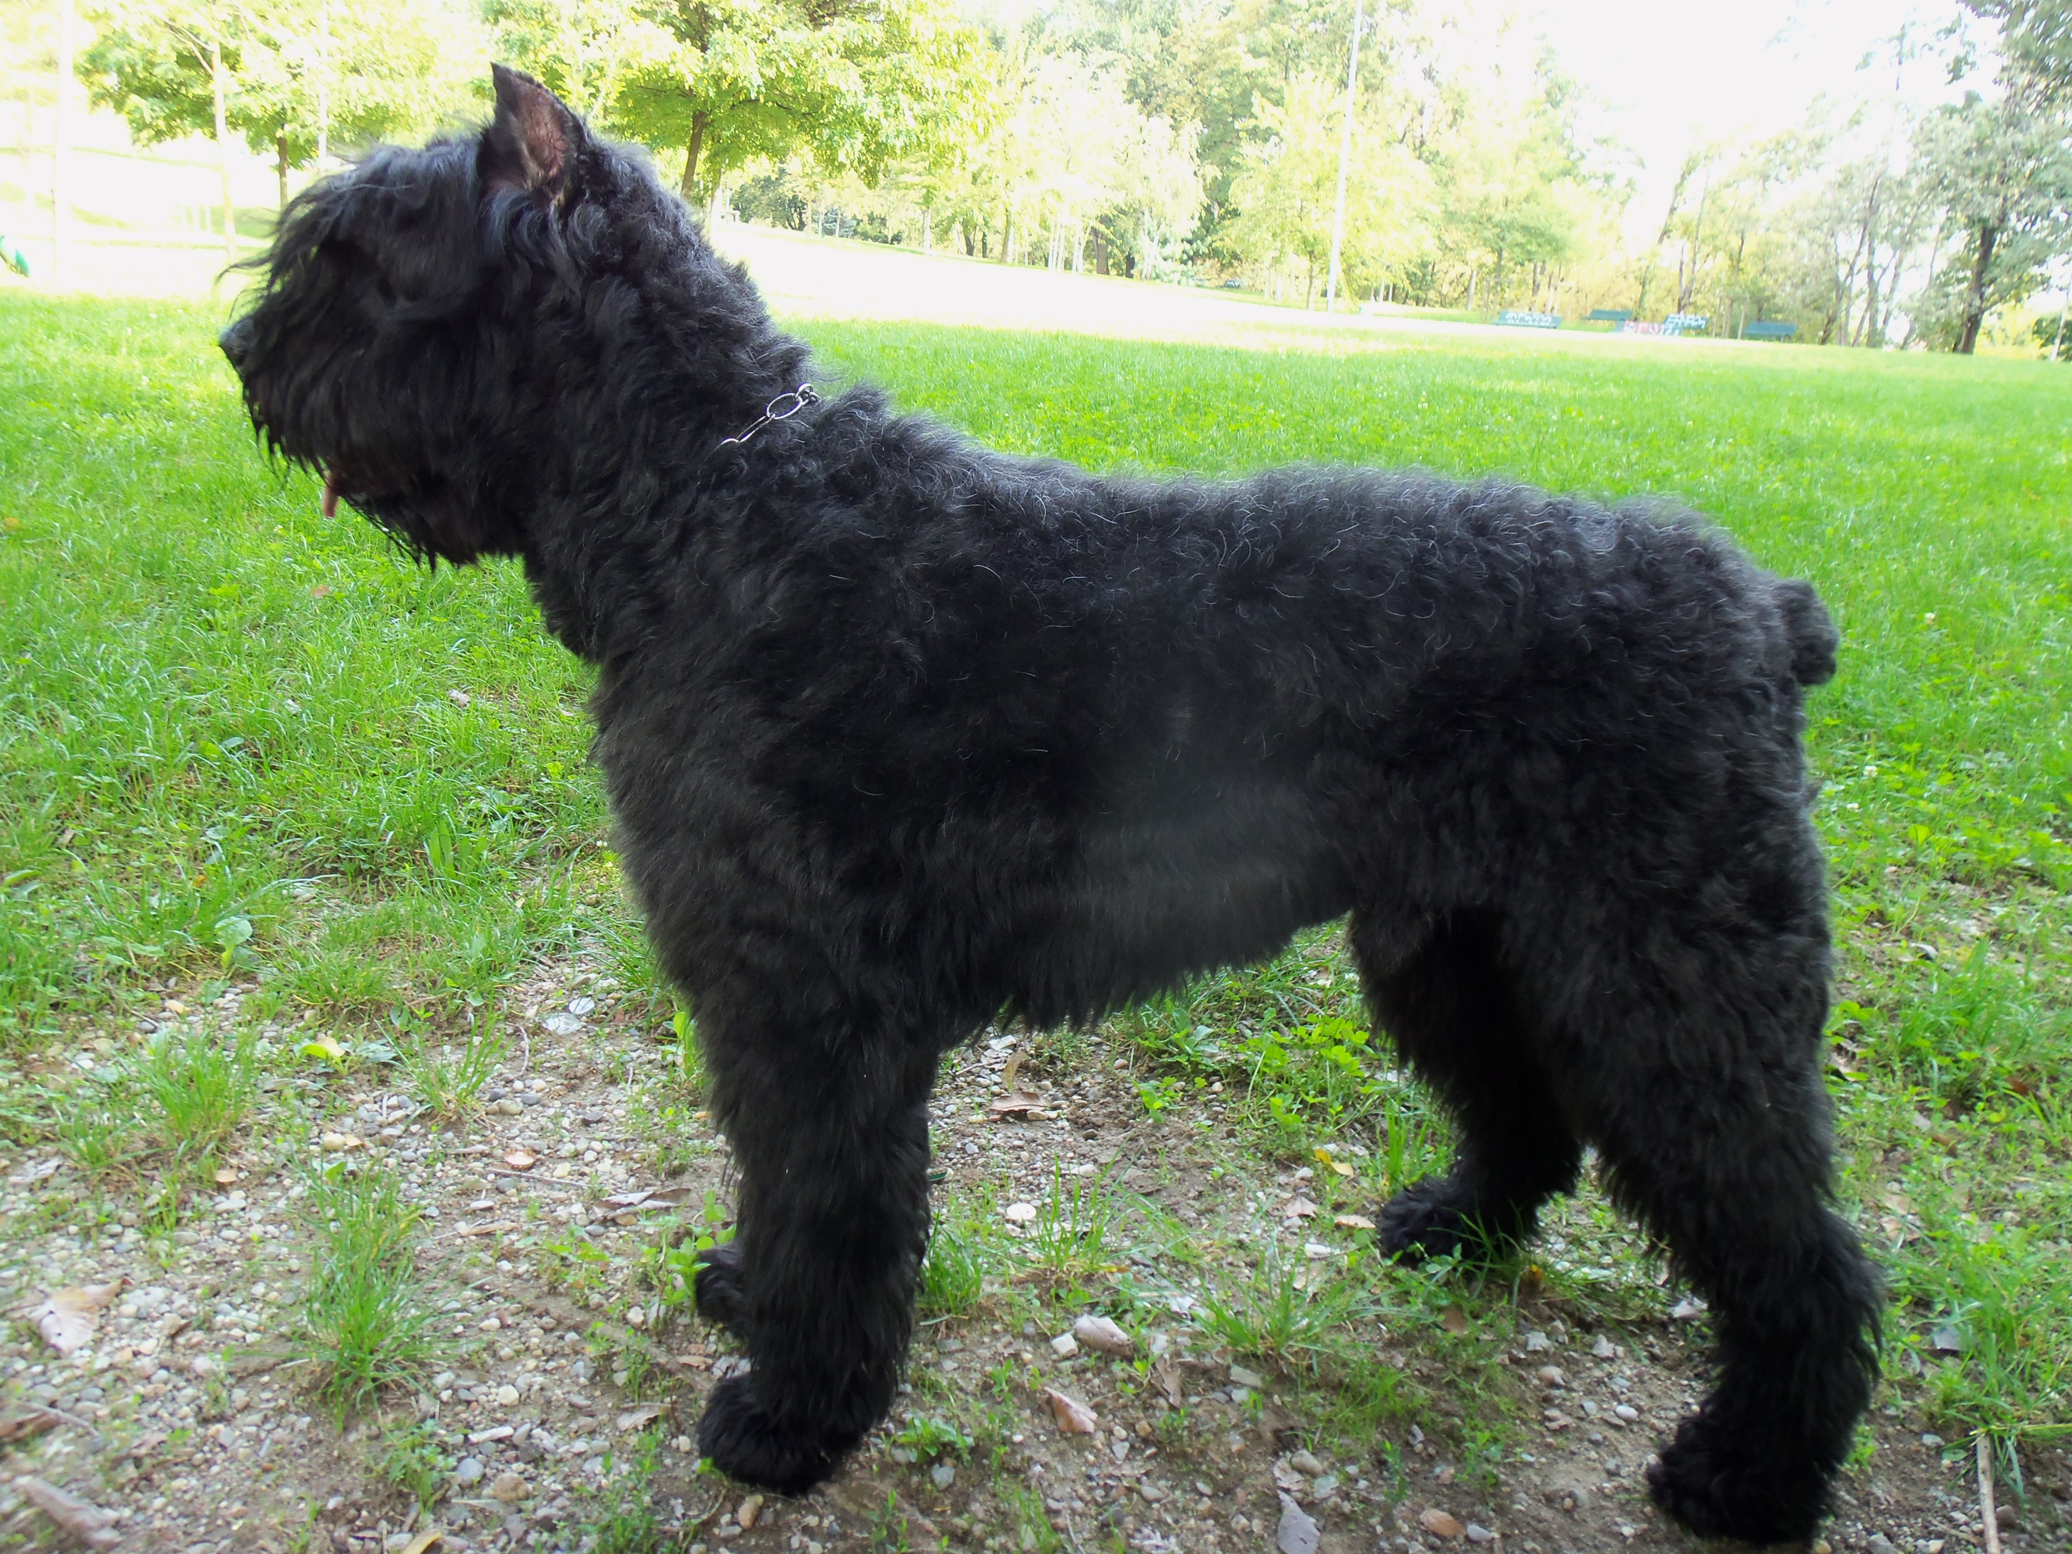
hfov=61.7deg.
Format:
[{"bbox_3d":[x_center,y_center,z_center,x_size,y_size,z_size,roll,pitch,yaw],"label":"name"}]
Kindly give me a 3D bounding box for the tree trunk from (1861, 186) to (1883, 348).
[{"bbox_3d":[23.098,-14.123,48.000,0.450,4.600,0.450,2,15,0],"label":"tree trunk"}]

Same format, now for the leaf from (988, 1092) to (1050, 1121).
[{"bbox_3d":[-0.016,0.313,1.660,0.058,0.017,0.030,4,15,5],"label":"leaf"}]

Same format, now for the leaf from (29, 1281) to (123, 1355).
[{"bbox_3d":[-0.699,0.391,1.256,0.058,0.018,0.065,0,15,-8],"label":"leaf"}]

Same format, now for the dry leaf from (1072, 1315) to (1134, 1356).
[{"bbox_3d":[0.051,0.415,1.290,0.047,0.017,0.026,8,16,20],"label":"dry leaf"}]

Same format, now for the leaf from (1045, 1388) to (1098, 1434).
[{"bbox_3d":[0.020,0.439,1.197,0.045,0.014,0.025,13,19,36],"label":"leaf"}]

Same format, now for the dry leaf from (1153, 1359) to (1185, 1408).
[{"bbox_3d":[0.096,0.432,1.240,0.020,0.013,0.045,0,15,-9],"label":"dry leaf"}]

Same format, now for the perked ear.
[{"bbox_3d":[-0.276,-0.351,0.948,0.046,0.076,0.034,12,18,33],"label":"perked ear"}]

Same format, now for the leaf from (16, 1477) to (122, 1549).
[{"bbox_3d":[-0.592,0.448,1.062,0.084,0.020,0.032,9,16,22],"label":"leaf"}]

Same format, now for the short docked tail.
[{"bbox_3d":[0.490,-0.091,1.110,0.038,0.069,0.046,2,15,0],"label":"short docked tail"}]

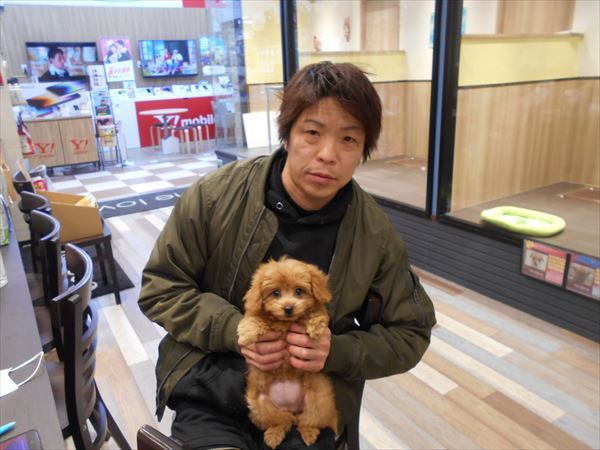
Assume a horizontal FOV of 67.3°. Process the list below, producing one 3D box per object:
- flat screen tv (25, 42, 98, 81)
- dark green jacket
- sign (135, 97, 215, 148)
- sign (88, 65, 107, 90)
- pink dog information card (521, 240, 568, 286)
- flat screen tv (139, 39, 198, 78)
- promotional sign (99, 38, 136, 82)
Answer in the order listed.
[{"bbox_3d":[-4.494,-3.115,8.595,1.200,0.710,0.080,-14,21,-31],"label":"flat screen tv"},{"bbox_3d":[-0.026,0.118,0.945,0.600,0.540,0.430,-2,18,0],"label":"dark green jacket"},{"bbox_3d":[-2.607,-2.204,9.613,1.670,0.900,0.080,-14,21,-31],"label":"sign"},{"bbox_3d":[-3.227,-2.356,7.194,0.260,0.380,0.030,-14,21,-31],"label":"sign"},{"bbox_3d":[1.234,0.193,2.282,0.020,0.195,0.230,-14,21,-31],"label":"pink dog information card"},{"bbox_3d":[-2.765,-3.548,9.647,1.230,0.720,0.080,-14,21,-31],"label":"flat screen tv"},{"bbox_3d":[-3.639,-3.308,9.097,0.550,0.800,0.030,-14,21,-31],"label":"promotional sign"}]

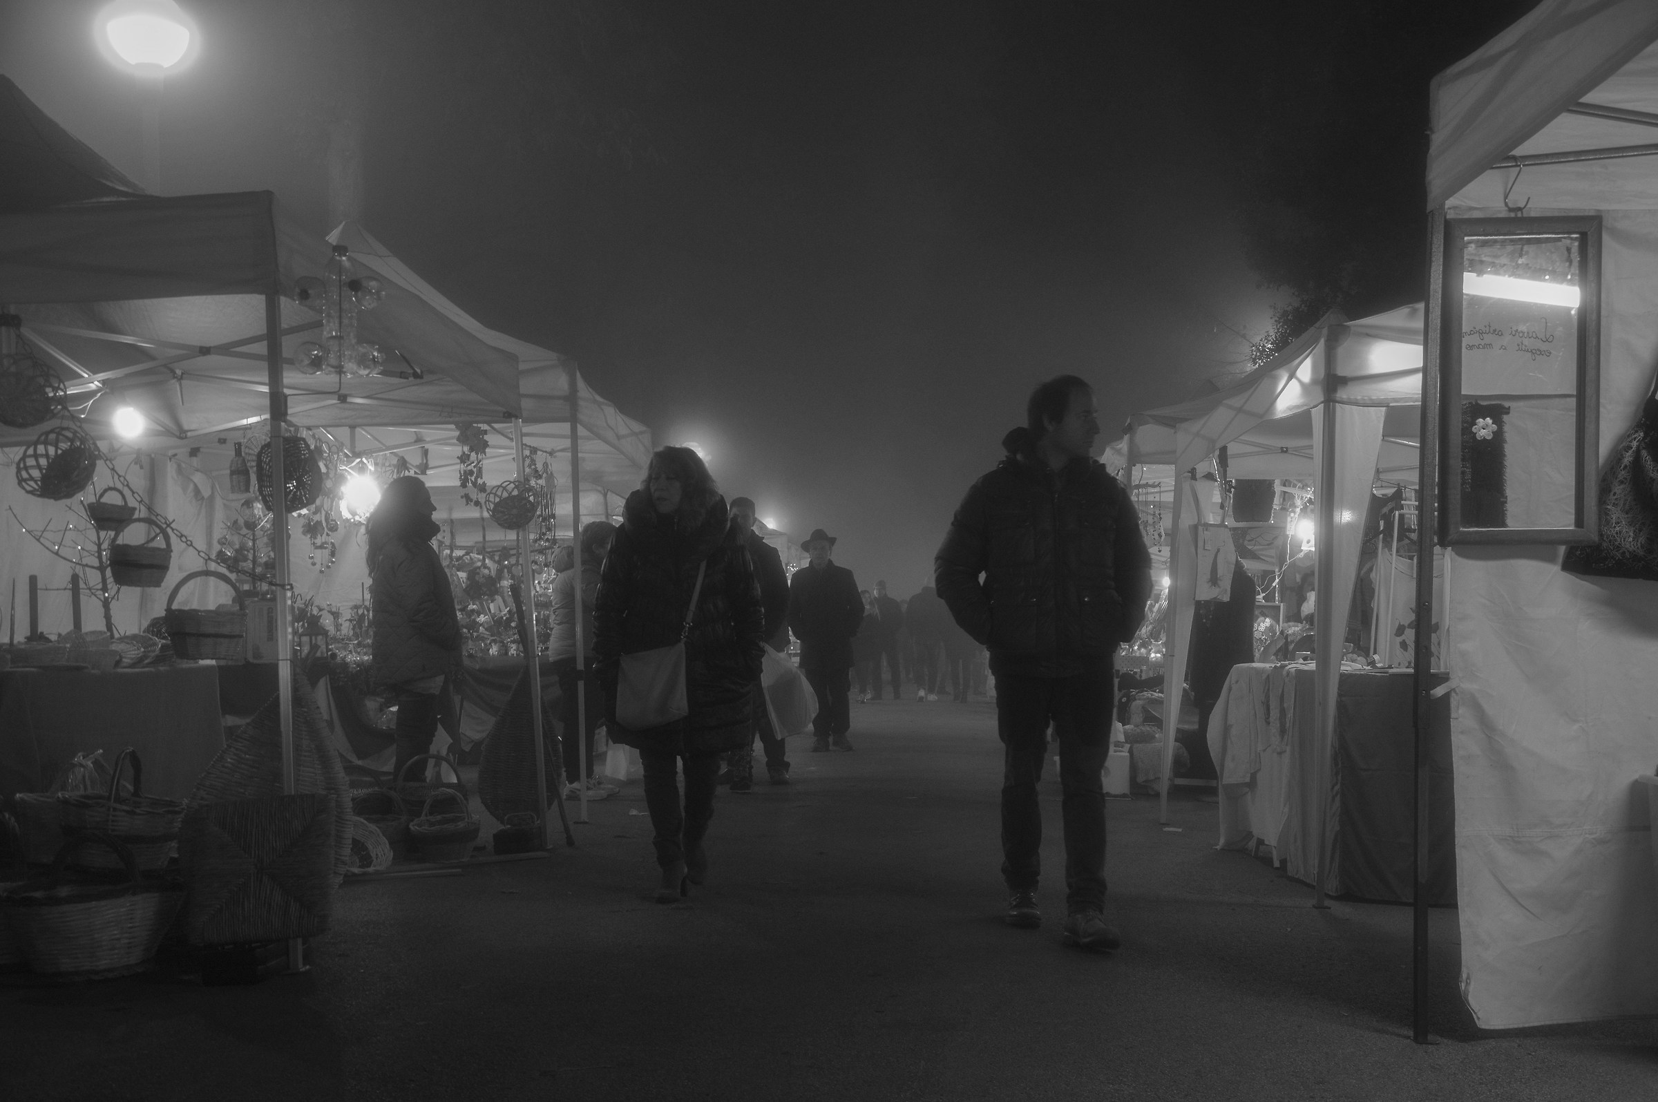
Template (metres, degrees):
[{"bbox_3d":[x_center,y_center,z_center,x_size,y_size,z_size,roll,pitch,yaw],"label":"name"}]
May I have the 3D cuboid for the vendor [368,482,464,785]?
[{"bbox_3d":[-1.943,0.493,8.386,0.440,1.720,0.500,0,-3,-6],"label":"vendor"}]

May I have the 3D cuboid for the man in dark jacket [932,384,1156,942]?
[{"bbox_3d":[0.691,0.340,5.750,0.640,1.790,0.550,0,-3,-3],"label":"man in dark jacket"}]

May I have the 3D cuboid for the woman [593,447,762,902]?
[{"bbox_3d":[-0.563,0.453,6.750,0.640,1.690,0.450,-1,-2,7],"label":"woman"}]

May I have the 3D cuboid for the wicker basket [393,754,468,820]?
[{"bbox_3d":[-1.800,1.131,8.106,0.320,0.420,0.260,0,-3,-9],"label":"wicker basket"}]

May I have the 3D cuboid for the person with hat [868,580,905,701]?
[{"bbox_3d":[0.832,1.275,25.600,0.530,1.720,0.380,-1,-2,9],"label":"person with hat"}]

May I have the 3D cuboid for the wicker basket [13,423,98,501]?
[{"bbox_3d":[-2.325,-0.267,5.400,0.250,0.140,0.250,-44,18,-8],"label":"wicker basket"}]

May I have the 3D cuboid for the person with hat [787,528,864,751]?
[{"bbox_3d":[-0.027,0.731,14.900,0.610,1.820,0.400,0,-2,0],"label":"person with hat"}]

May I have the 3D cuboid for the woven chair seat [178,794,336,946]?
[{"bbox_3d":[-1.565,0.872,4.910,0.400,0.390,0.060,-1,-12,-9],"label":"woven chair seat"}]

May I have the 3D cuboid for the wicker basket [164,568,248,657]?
[{"bbox_3d":[-1.915,0.196,5.497,0.240,0.270,0.180,1,-3,-14],"label":"wicker basket"}]

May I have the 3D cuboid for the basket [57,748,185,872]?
[{"bbox_3d":[-2.589,0.947,6.563,0.430,0.430,0.310,0,-3,-9],"label":"basket"}]

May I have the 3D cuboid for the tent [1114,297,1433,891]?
[{"bbox_3d":[3.200,-0.024,7.810,2.900,2.700,2.900,0,-3,0],"label":"tent"}]

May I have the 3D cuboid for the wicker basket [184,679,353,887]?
[{"bbox_3d":[-1.733,0.769,5.550,0.520,0.820,0.240,-1,7,-6],"label":"wicker basket"}]

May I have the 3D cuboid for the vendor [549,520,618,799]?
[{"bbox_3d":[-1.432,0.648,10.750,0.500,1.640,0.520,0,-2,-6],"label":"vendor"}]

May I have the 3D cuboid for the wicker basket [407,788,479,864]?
[{"bbox_3d":[-1.652,1.180,7.693,0.300,0.310,0.250,1,-3,-11],"label":"wicker basket"}]

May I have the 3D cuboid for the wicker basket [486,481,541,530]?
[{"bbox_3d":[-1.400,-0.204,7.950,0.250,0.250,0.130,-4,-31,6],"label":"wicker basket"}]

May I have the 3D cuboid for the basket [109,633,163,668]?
[{"bbox_3d":[-2.568,0.370,6.650,0.210,0.100,0.210,3,22,0],"label":"basket"}]

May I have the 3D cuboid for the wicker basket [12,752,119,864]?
[{"bbox_3d":[-2.884,0.973,6.812,0.380,0.420,0.310,1,-3,-17],"label":"wicker basket"}]

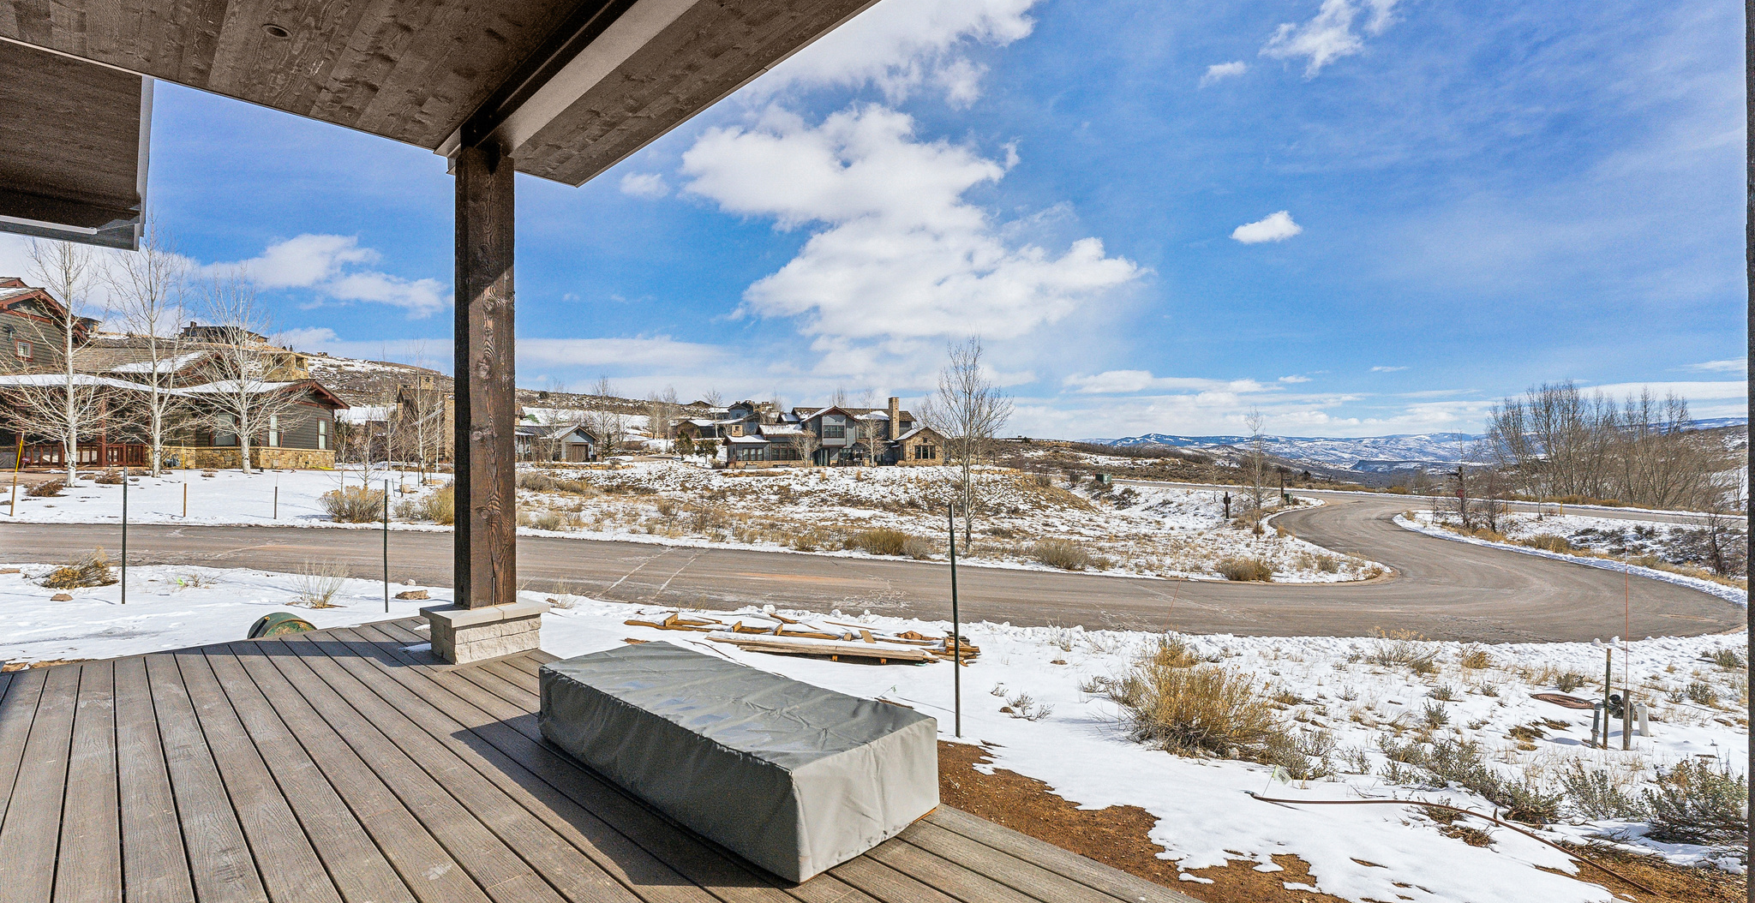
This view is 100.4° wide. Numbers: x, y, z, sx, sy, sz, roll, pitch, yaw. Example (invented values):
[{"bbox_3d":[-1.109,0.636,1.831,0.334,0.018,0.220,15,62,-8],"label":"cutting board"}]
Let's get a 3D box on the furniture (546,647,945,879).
[{"bbox_3d":[-0.675,1.135,3.000,1.840,0.315,0.660,-2,-2,43],"label":"furniture"}]

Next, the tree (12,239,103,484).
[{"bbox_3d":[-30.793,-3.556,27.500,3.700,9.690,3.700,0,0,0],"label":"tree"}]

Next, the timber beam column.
[{"bbox_3d":[-2.710,-0.375,5.070,0.580,3.500,0.580,0,0,43],"label":"timber beam column"}]

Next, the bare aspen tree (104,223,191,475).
[{"bbox_3d":[-29.329,-4.340,29.500,3.600,10.670,3.600,0,0,0],"label":"bare aspen tree"}]

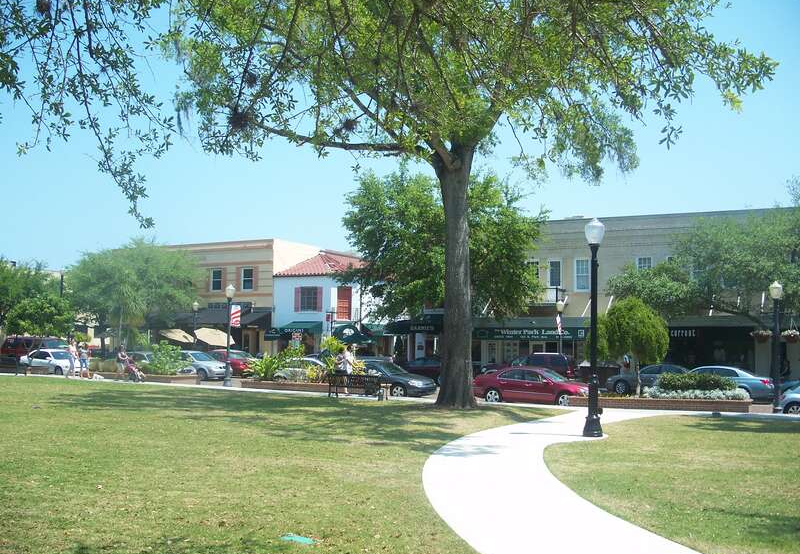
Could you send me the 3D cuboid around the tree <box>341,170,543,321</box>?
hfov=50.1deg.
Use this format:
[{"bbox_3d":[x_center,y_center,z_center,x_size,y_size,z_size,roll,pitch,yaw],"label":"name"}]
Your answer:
[{"bbox_3d":[1.761,-0.054,38.133,9.100,9.600,8.800,-2,-5,30],"label":"tree"}]

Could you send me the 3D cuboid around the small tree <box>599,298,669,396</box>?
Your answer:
[{"bbox_3d":[7.403,2.233,27.472,2.600,3.250,2.600,0,-5,15],"label":"small tree"}]

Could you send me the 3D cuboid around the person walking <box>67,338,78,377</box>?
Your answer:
[{"bbox_3d":[-14.215,3.545,37.263,0.450,1.660,0.500,-2,-5,28],"label":"person walking"}]

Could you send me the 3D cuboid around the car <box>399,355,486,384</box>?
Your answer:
[{"bbox_3d":[2.022,4.637,41.942,4.700,1.470,1.800,-1,-5,31],"label":"car"}]

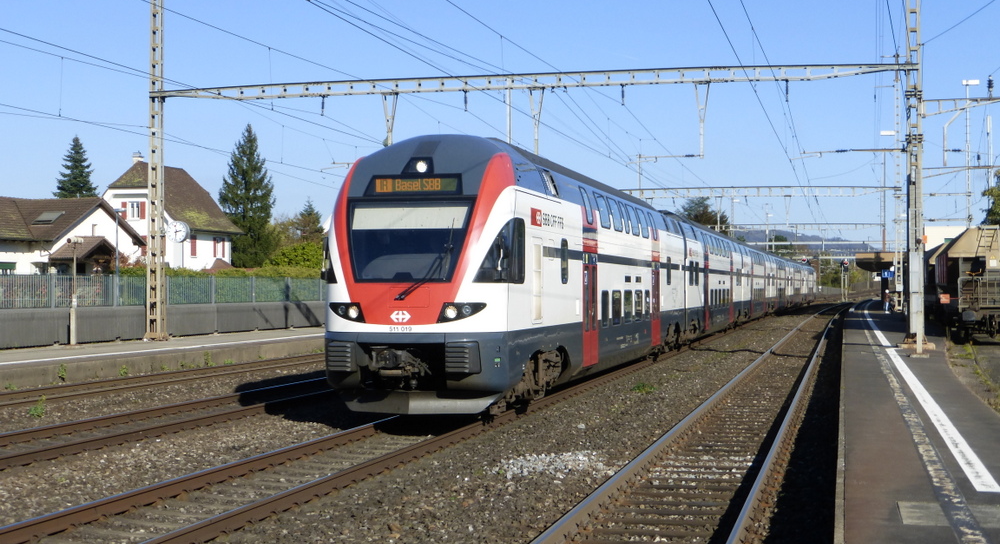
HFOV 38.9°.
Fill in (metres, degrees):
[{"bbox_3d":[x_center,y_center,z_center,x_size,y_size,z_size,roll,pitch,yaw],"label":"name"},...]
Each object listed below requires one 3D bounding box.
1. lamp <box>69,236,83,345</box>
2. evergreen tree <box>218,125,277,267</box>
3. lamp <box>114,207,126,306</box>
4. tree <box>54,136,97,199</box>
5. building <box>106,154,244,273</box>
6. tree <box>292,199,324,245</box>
[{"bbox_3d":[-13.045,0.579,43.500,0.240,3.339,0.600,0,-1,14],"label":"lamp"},{"bbox_3d":[-21.049,-4.728,118.000,5.000,14.970,5.000,0,-1,0],"label":"evergreen tree"},{"bbox_3d":[-14.478,-0.056,54.000,0.500,4.809,0.220,0,-1,14],"label":"lamp"},{"bbox_3d":[-31.116,-3.707,104.000,4.600,12.644,4.600,0,-1,0],"label":"tree"},{"bbox_3d":[-25.300,-3.080,106.200,8.800,11.422,10.400,0,-1,14],"label":"building"},{"bbox_3d":[-18.670,-2.143,138.000,4.000,10.241,4.000,0,-1,0],"label":"tree"}]

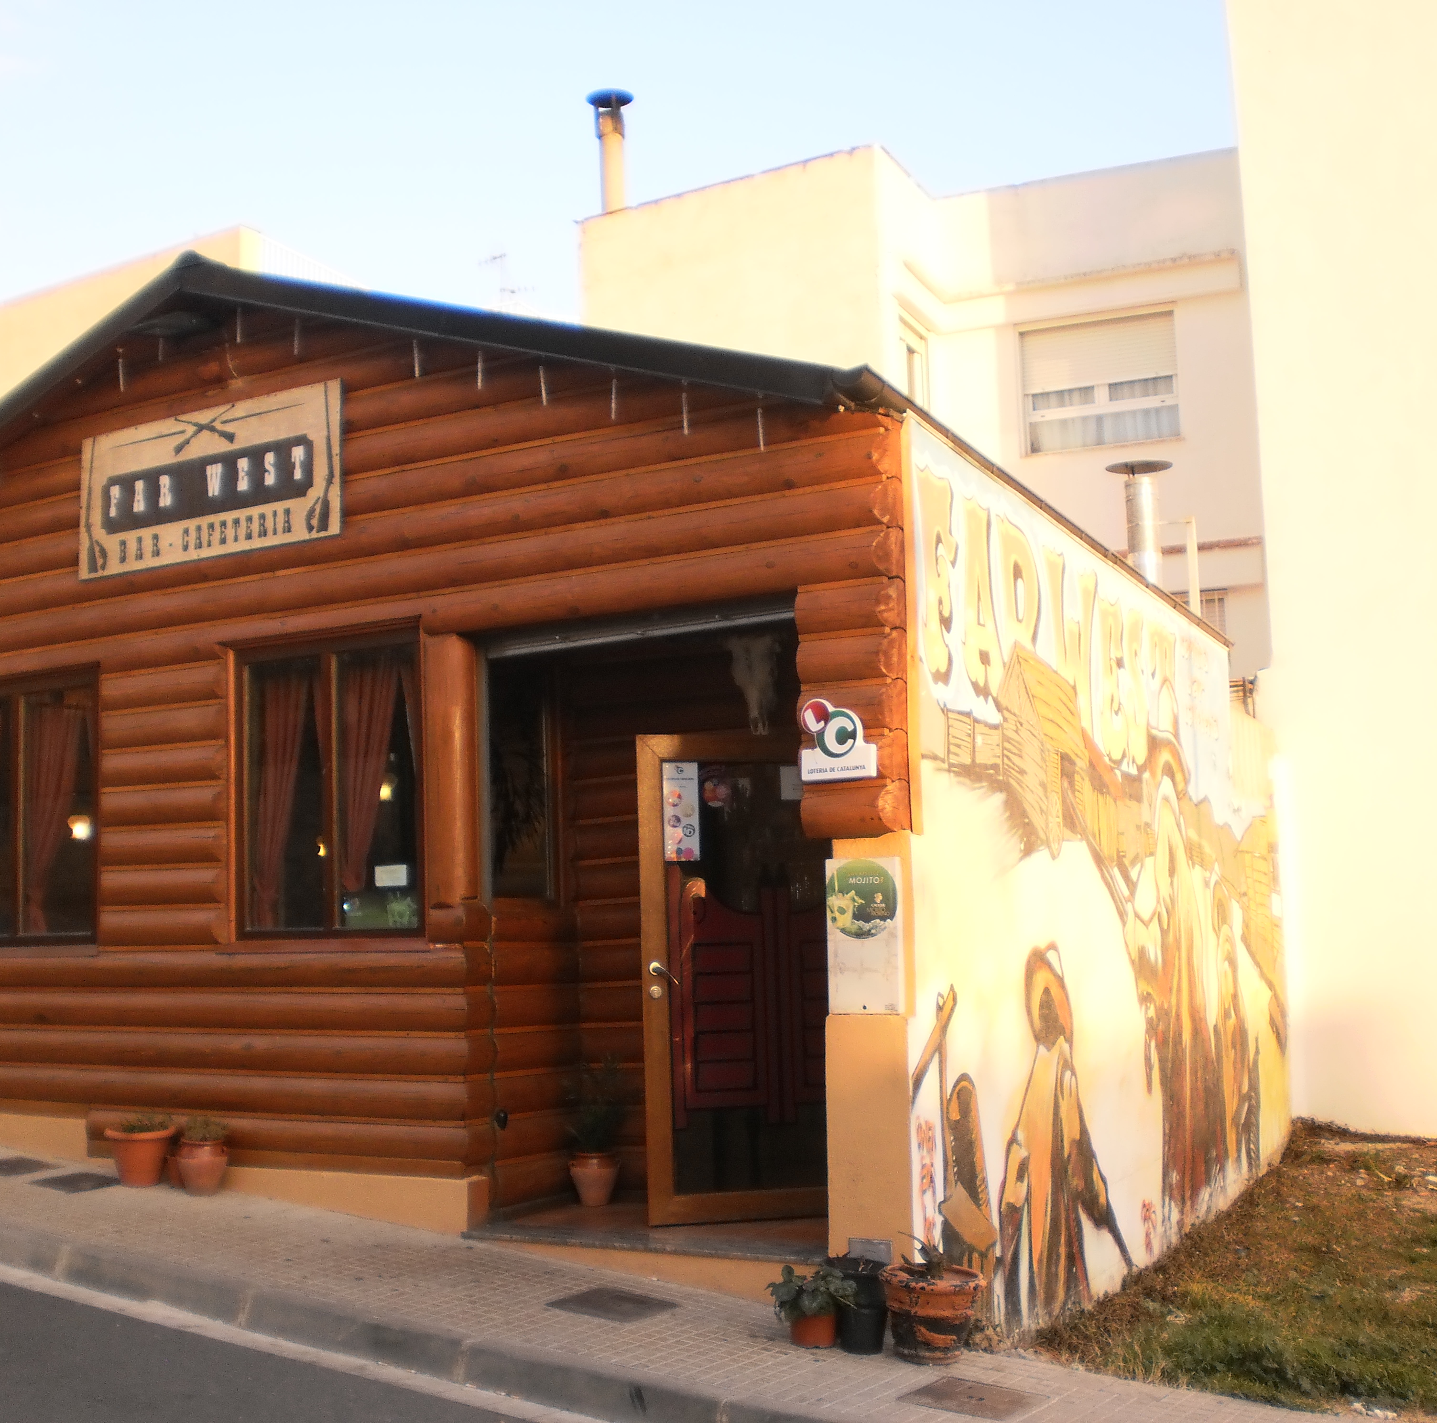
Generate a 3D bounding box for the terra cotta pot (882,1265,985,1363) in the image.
[{"bbox_3d":[0.751,2.104,6.894,0.358,0.292,0.358,-2,-5,0],"label":"terra cotta pot"}]

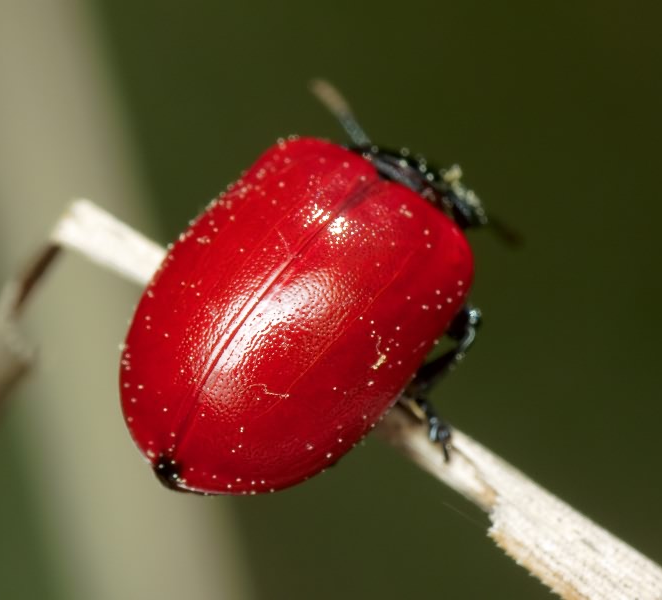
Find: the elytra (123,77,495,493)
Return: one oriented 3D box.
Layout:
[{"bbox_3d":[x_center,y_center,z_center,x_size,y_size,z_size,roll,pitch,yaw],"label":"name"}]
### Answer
[{"bbox_3d":[-0.001,0.000,0.075,0.007,0.005,0.011,33,64,13],"label":"elytra"}]

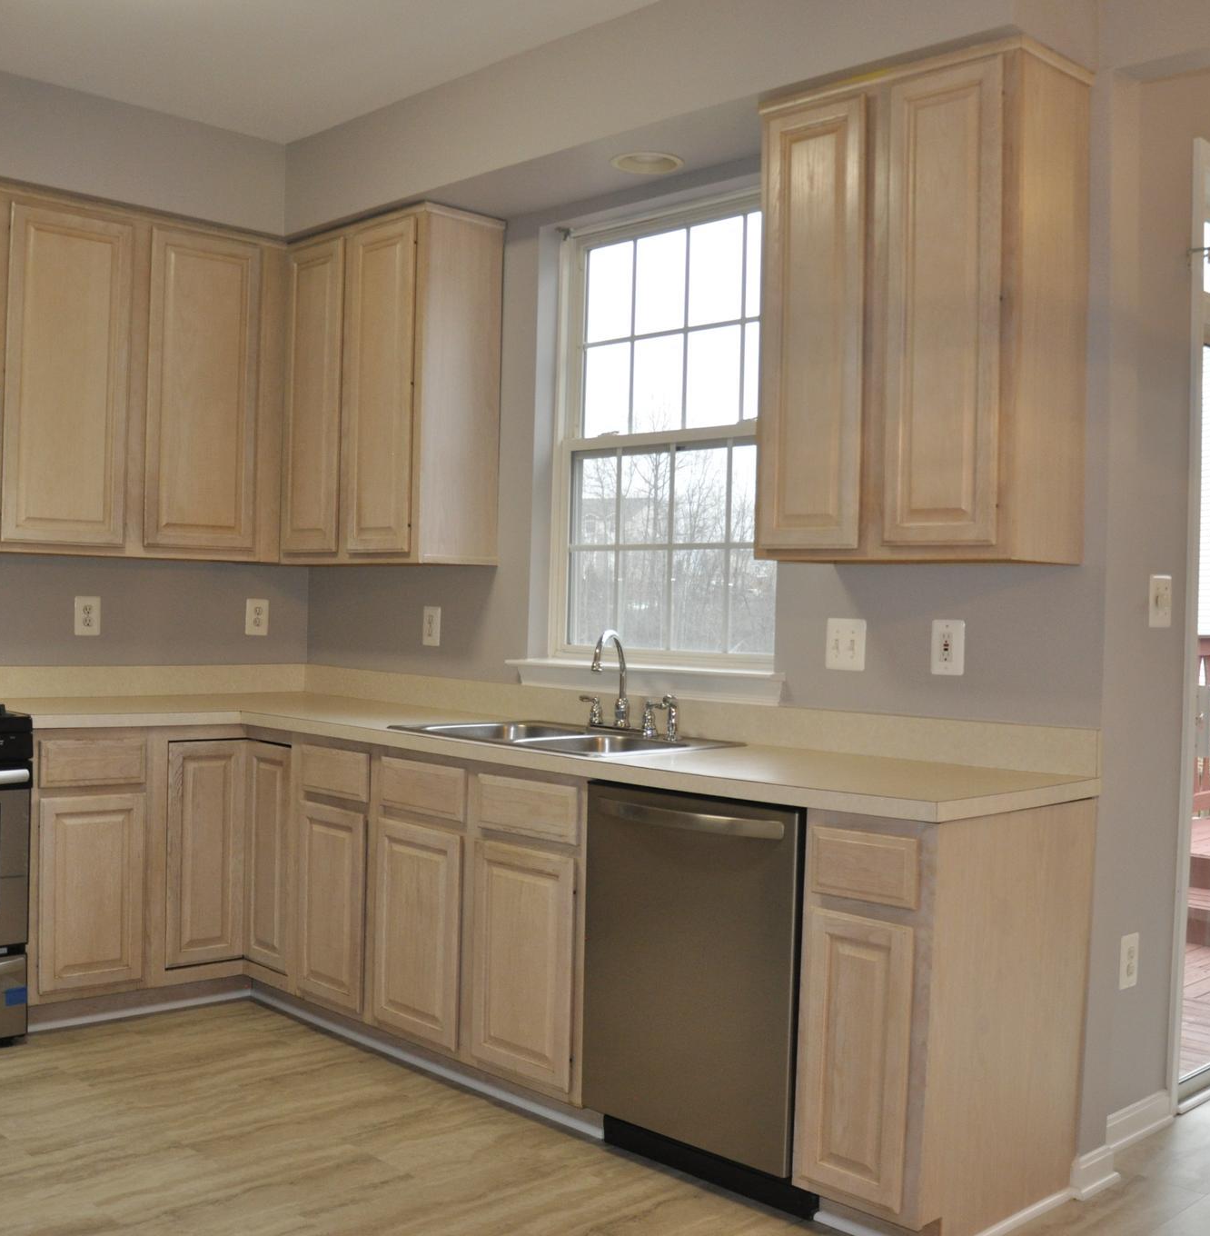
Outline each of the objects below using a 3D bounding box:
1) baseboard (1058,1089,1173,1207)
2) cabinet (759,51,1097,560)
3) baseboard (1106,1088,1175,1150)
[{"bbox_3d":[1.207,1.202,3.224,0.070,0.092,0.620,2,1,44],"label":"baseboard"},{"bbox_3d":[0.697,-0.652,3.129,0.663,1.057,0.325,2,1,45],"label":"cabinet"},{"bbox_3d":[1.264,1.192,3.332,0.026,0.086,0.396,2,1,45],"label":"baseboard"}]

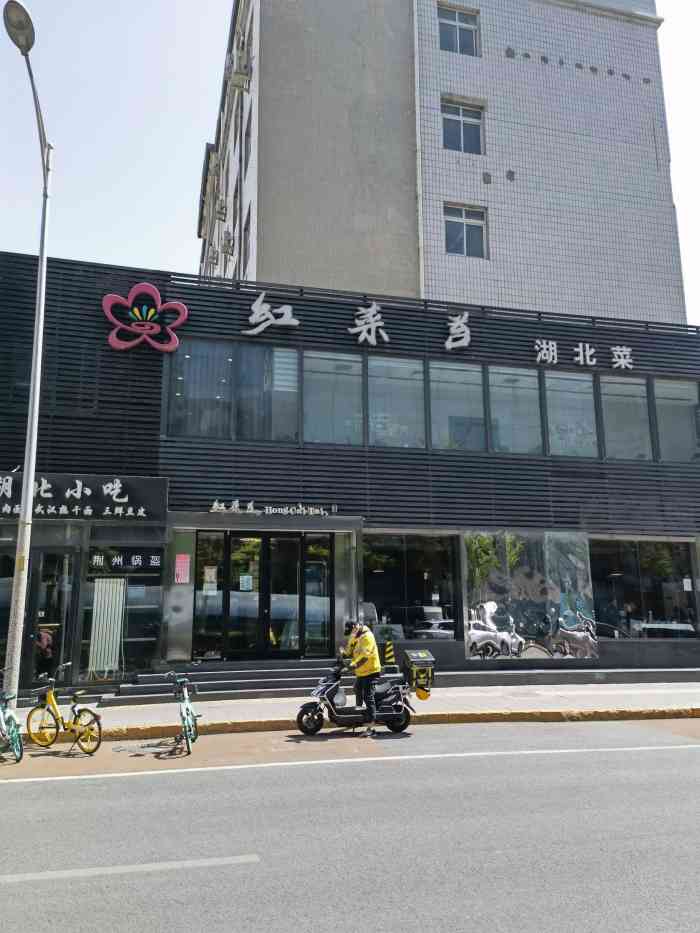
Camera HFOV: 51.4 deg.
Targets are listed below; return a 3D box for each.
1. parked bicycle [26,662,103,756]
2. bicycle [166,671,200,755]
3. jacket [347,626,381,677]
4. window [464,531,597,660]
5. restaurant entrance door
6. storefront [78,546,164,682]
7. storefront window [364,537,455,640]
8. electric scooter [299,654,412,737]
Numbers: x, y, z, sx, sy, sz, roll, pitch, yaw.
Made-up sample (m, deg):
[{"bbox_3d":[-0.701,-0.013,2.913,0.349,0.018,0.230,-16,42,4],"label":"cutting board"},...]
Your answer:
[{"bbox_3d":[-3.931,3.410,10.193,1.580,1.080,0.560,-8,-14,33],"label":"parked bicycle"},{"bbox_3d":[-2.275,3.392,10.192,0.560,1.040,1.580,2,-12,-9],"label":"bicycle"},{"bbox_3d":[0.213,2.817,11.081,0.460,0.760,0.520,2,-12,-13],"label":"jacket"},{"bbox_3d":[4.300,3.019,17.155,3.409,2.982,0.120,2,-12,-13],"label":"window"},{"bbox_3d":[-1.784,2.684,15.249,2.925,2.671,0.150,3,-12,-14],"label":"restaurant entrance door"},{"bbox_3d":[-4.591,2.938,14.659,1.621,2.646,0.120,2,-12,-13],"label":"storefront"},{"bbox_3d":[1.373,2.733,16.511,2.277,2.362,0.120,3,-12,-14],"label":"storefront window"},{"bbox_3d":[0.077,3.449,11.032,1.770,1.160,0.680,3,-12,-14],"label":"electric scooter"}]

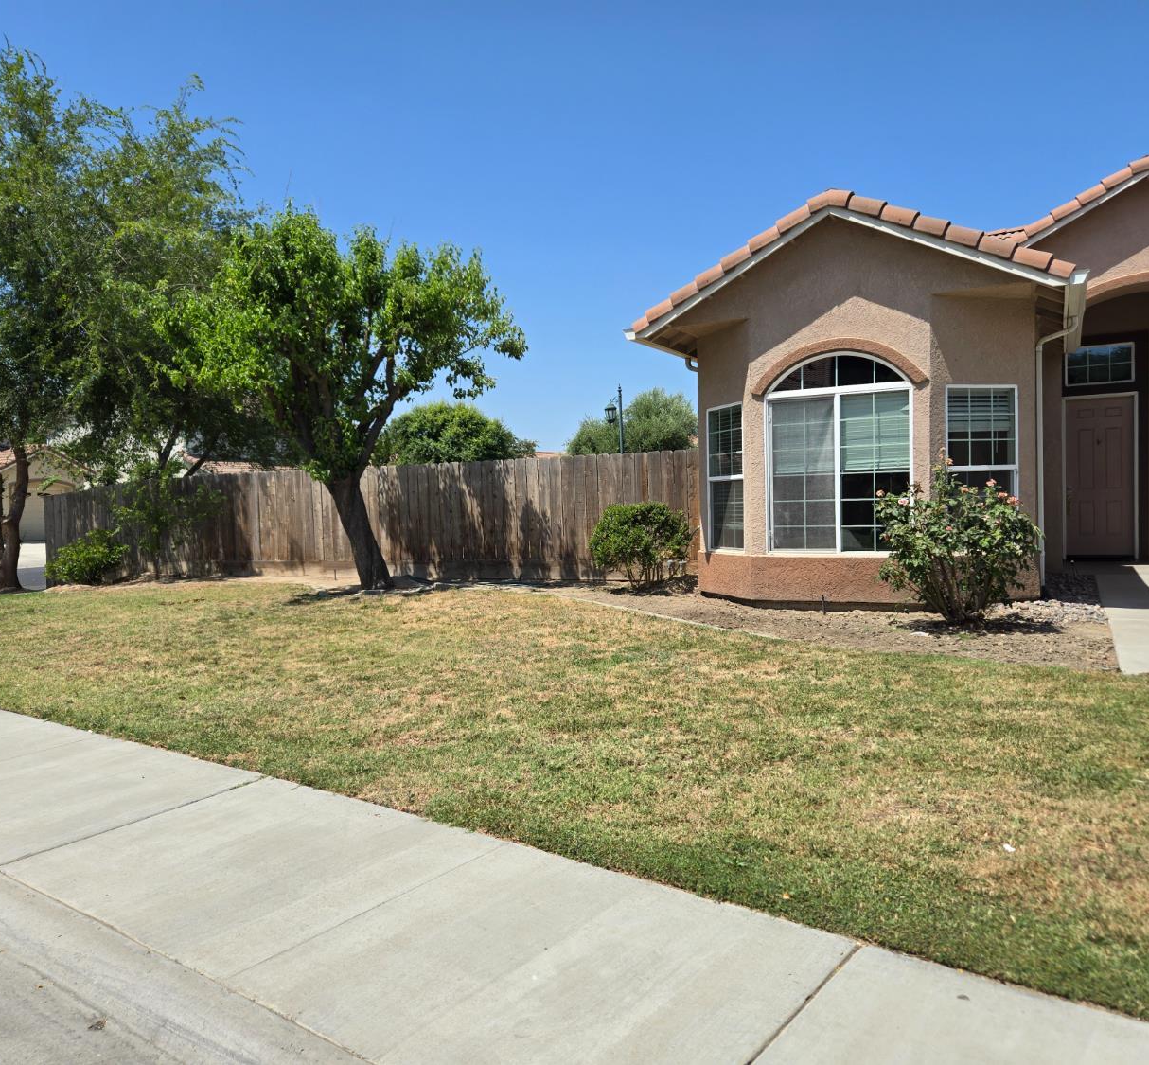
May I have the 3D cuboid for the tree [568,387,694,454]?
[{"bbox_3d":[2.407,-2.759,39.000,5.600,6.450,5.300,-1,1,0],"label":"tree"}]

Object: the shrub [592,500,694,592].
[{"bbox_3d":[0.853,0.154,12.200,1.320,1.083,1.200,-1,1,0],"label":"shrub"}]

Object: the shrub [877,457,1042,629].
[{"bbox_3d":[3.585,0.083,8.800,1.450,1.542,1.350,-1,1,0],"label":"shrub"}]

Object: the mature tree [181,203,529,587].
[{"bbox_3d":[-3.357,-1.998,14.100,5.150,5.637,4.700,-1,1,0],"label":"mature tree"}]

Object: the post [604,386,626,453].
[{"bbox_3d":[1.502,-2.433,35.000,0.820,6.039,0.450,0,2,31],"label":"post"}]

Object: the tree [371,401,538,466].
[{"bbox_3d":[-3.968,-1.743,30.000,5.200,4.944,5.000,-1,1,0],"label":"tree"}]

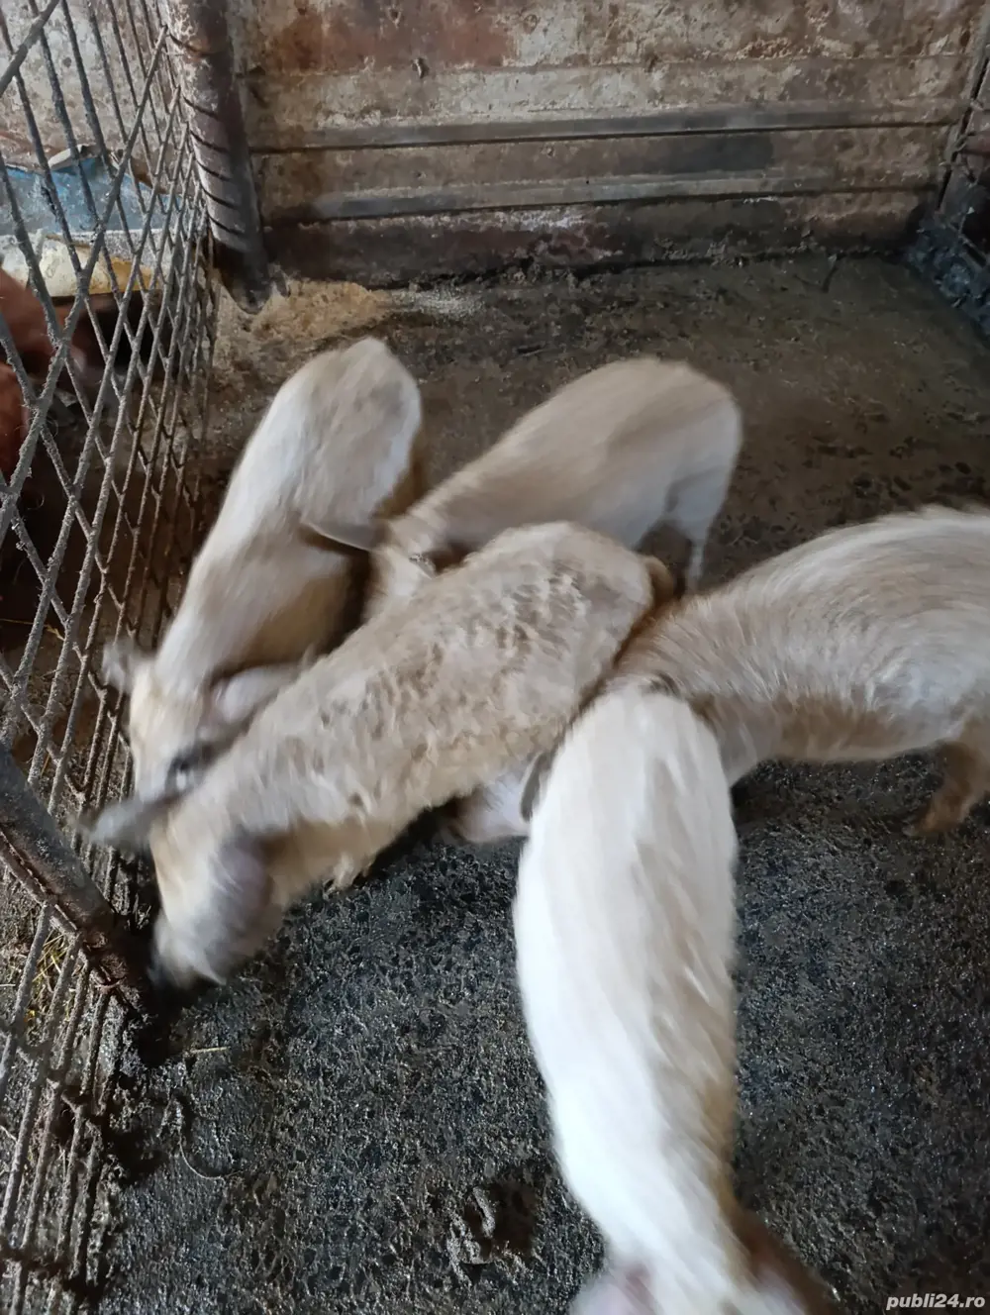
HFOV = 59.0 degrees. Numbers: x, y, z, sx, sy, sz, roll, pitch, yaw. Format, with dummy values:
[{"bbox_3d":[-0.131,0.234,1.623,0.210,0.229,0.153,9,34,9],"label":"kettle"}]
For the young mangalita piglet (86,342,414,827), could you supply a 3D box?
[{"bbox_3d":[-0.307,-0.140,1.479,0.260,0.440,0.900,8,45,7],"label":"young mangalita piglet"}]

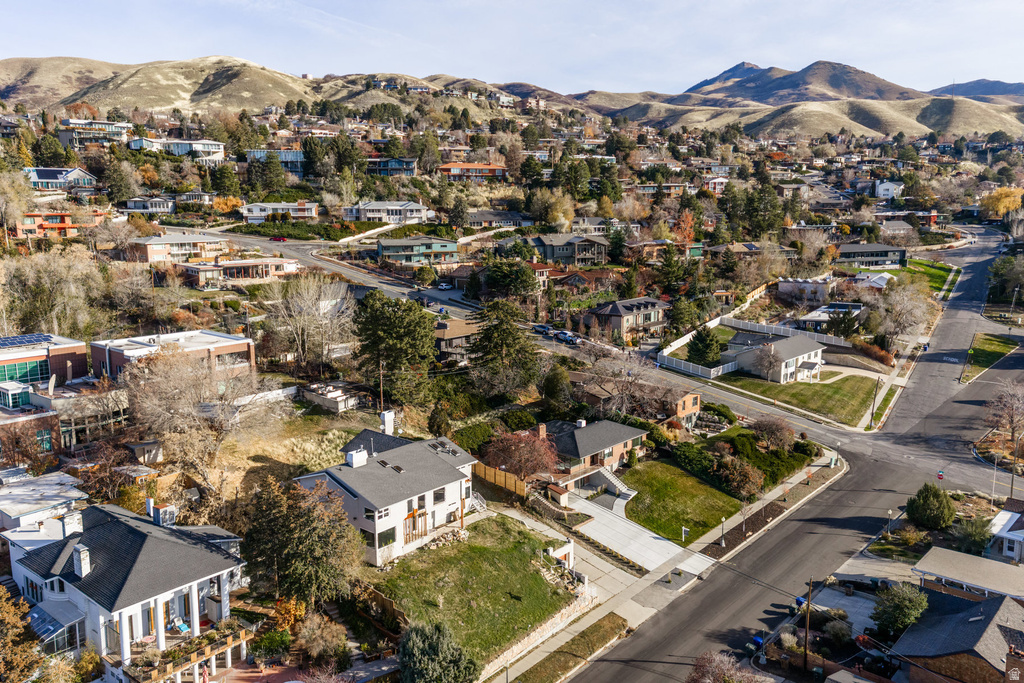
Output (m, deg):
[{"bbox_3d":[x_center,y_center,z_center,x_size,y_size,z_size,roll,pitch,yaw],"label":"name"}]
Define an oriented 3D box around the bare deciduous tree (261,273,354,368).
[{"bbox_3d":[-38.000,-3.820,146.550,16.500,17.550,14.000,-3,10,-15],"label":"bare deciduous tree"}]

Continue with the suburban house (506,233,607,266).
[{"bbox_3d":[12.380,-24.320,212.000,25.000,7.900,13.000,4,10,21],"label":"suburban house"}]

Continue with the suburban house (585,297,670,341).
[{"bbox_3d":[25.443,-5.099,173.000,10.000,7.800,20.500,8,12,36],"label":"suburban house"}]

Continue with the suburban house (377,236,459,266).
[{"bbox_3d":[-30.017,-28.898,250.477,23.800,8.000,11.000,-3,10,-19],"label":"suburban house"}]

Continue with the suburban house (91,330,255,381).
[{"bbox_3d":[-49.940,3.650,117.500,13.500,7.000,17.000,9,13,43],"label":"suburban house"}]

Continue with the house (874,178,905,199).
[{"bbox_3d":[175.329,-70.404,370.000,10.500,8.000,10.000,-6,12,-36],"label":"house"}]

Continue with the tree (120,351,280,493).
[{"bbox_3d":[-34.310,8.290,88.000,16.500,14.000,15.500,0,10,0],"label":"tree"}]

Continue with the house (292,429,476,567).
[{"bbox_3d":[-16.748,17.752,97.257,19.600,9.200,16.900,8,12,38],"label":"house"}]

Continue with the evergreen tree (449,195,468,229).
[{"bbox_3d":[-18.777,-45.683,280.000,6.600,11.300,6.600,1,9,0],"label":"evergreen tree"}]

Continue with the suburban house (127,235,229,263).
[{"bbox_3d":[-91.410,-25.850,218.750,10.500,6.900,24.000,7,12,37],"label":"suburban house"}]

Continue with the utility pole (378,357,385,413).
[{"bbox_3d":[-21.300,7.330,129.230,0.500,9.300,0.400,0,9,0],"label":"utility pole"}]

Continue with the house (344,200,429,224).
[{"bbox_3d":[-43.474,-44.668,276.000,26.500,7.400,12.500,-3,10,-24],"label":"house"}]

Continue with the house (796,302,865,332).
[{"bbox_3d":[80.530,-5.950,199.500,11.500,4.900,21.000,6,11,30],"label":"house"}]

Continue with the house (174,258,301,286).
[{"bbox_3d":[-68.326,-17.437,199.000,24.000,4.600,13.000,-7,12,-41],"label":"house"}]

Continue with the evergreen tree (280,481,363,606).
[{"bbox_3d":[-16.020,17.110,67.000,7.000,10.700,6.800,0,10,0],"label":"evergreen tree"}]

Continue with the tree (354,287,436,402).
[{"bbox_3d":[-19.243,0.926,130.480,13.200,18.617,13.200,0,9,0],"label":"tree"}]

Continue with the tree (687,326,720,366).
[{"bbox_3d":[36.200,0.685,151.000,6.400,7.700,6.400,1,9,0],"label":"tree"}]

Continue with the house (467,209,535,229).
[{"bbox_3d":[-4.752,-45.121,292.000,25.000,5.500,12.000,-1,10,-12],"label":"house"}]

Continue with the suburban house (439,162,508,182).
[{"bbox_3d":[-14.930,-63.740,300.420,26.500,7.020,12.000,-3,10,-17],"label":"suburban house"}]

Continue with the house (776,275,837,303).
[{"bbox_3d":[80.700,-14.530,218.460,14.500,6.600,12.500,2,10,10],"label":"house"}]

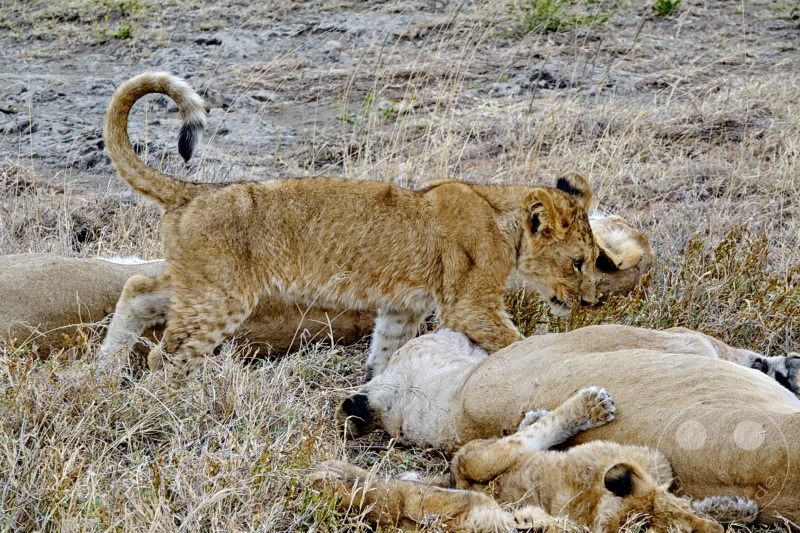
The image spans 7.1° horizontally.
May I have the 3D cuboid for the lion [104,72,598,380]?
[{"bbox_3d":[-0.105,-0.080,13.900,1.070,0.670,0.280,1,10,8],"label":"lion"}]

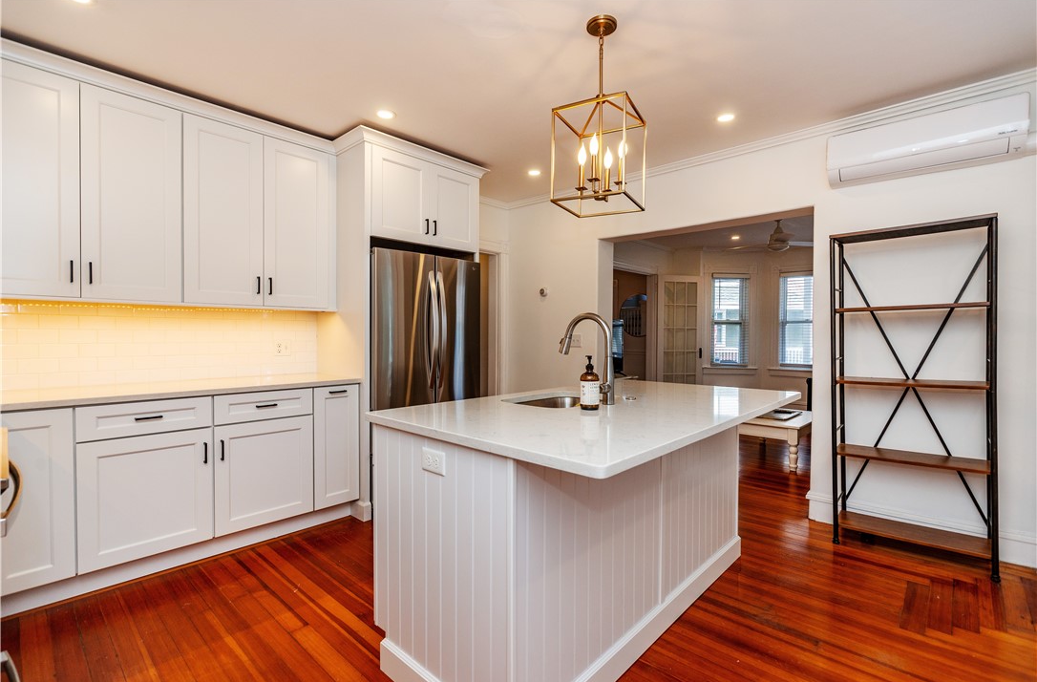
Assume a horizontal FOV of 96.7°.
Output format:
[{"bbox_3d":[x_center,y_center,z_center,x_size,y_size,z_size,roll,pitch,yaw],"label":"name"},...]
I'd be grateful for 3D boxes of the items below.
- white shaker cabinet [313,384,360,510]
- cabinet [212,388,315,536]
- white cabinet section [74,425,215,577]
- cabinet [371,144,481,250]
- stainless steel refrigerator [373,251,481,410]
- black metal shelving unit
[{"bbox_3d":[-1.382,0.669,3.165,0.640,0.764,0.306,0,0,43],"label":"white shaker cabinet"},{"bbox_3d":[-1.667,0.672,2.857,0.640,0.761,0.532,0,0,43],"label":"cabinet"},{"bbox_3d":[-2.014,0.751,2.464,0.610,0.592,0.523,0,0,44],"label":"white cabinet section"},{"bbox_3d":[-0.887,-1.009,3.624,0.652,0.613,0.963,0,0,43],"label":"cabinet"},{"bbox_3d":[-0.855,0.283,3.565,0.800,1.780,0.902,0,0,43],"label":"stainless steel refrigerator"},{"bbox_3d":[2.154,0.277,2.546,0.678,1.769,0.296,0,0,43],"label":"black metal shelving unit"}]

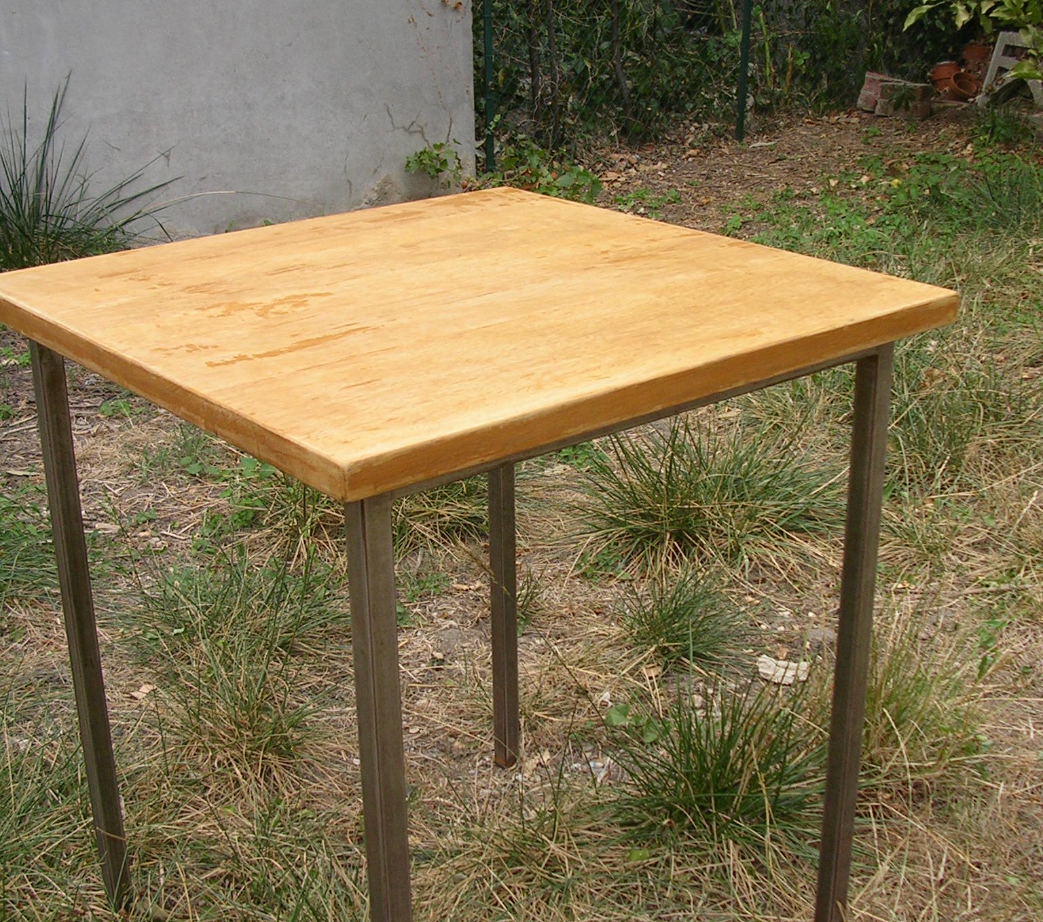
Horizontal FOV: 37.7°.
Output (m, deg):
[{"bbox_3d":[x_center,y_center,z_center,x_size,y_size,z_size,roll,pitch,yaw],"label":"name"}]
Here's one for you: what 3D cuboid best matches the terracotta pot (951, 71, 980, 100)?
[{"bbox_3d":[1.981,-1.665,6.898,0.138,0.120,0.138,17,61,-6],"label":"terracotta pot"}]

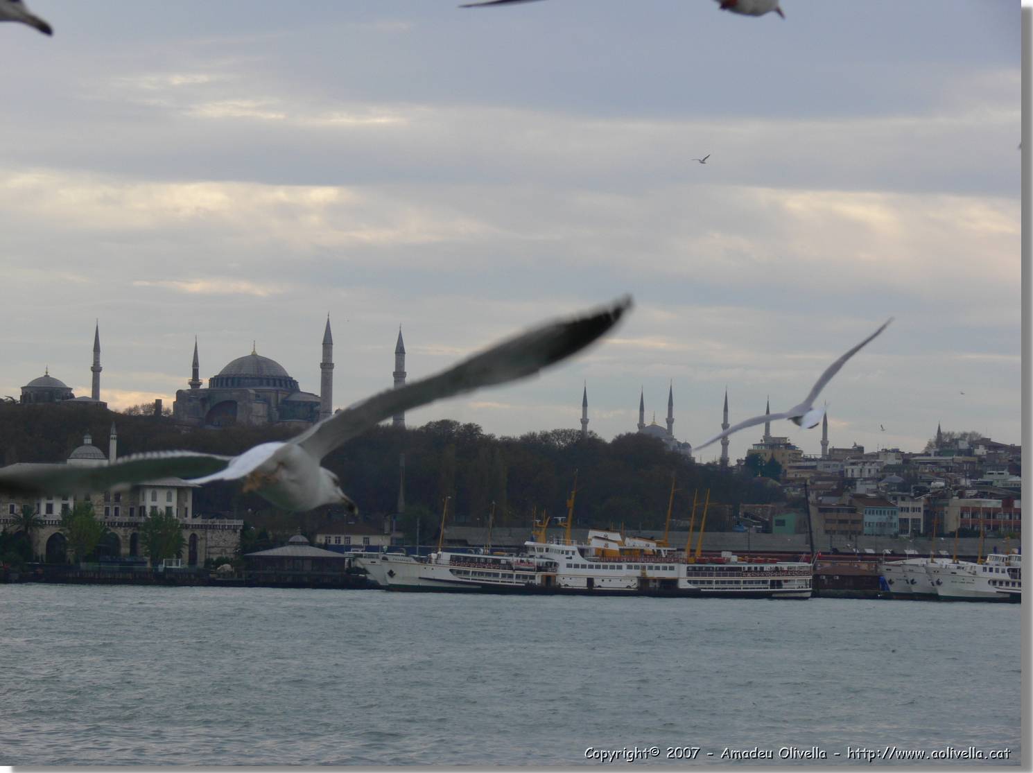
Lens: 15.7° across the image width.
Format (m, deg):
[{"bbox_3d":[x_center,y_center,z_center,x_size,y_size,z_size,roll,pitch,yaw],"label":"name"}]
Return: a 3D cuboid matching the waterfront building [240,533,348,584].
[{"bbox_3d":[-39.990,31.520,680.100,18.800,9.100,18.000,1,-3,-4],"label":"waterfront building"}]

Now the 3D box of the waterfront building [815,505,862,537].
[{"bbox_3d":[78.880,33.110,918.020,11.500,8.500,6.300,3,-3,-32],"label":"waterfront building"}]

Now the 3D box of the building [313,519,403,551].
[{"bbox_3d":[-32.870,31.030,773.680,16.500,7.000,10.000,2,-3,-18],"label":"building"}]

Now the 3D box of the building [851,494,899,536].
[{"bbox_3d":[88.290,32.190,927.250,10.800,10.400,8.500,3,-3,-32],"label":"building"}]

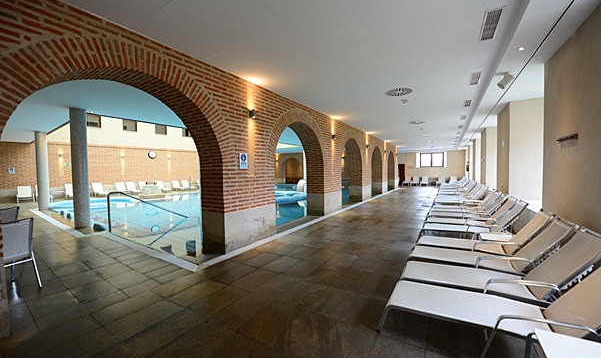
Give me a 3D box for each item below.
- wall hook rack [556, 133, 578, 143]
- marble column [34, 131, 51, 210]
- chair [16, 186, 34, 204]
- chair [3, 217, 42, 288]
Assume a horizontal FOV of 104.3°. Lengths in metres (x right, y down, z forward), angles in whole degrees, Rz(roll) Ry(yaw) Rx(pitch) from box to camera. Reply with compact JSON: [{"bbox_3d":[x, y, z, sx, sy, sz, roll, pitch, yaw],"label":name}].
[{"bbox_3d":[3.166,-0.478,2.804,0.060,0.070,0.490,0,2,32],"label":"wall hook rack"},{"bbox_3d":[-11.764,-0.361,10.666,0.350,3.541,0.350,0,2,32],"label":"marble column"},{"bbox_3d":[-14.880,0.864,12.713,0.636,0.910,0.636,0,2,32],"label":"chair"},{"bbox_3d":[-3.939,1.027,2.998,0.630,0.930,0.560,-1,2,17],"label":"chair"}]

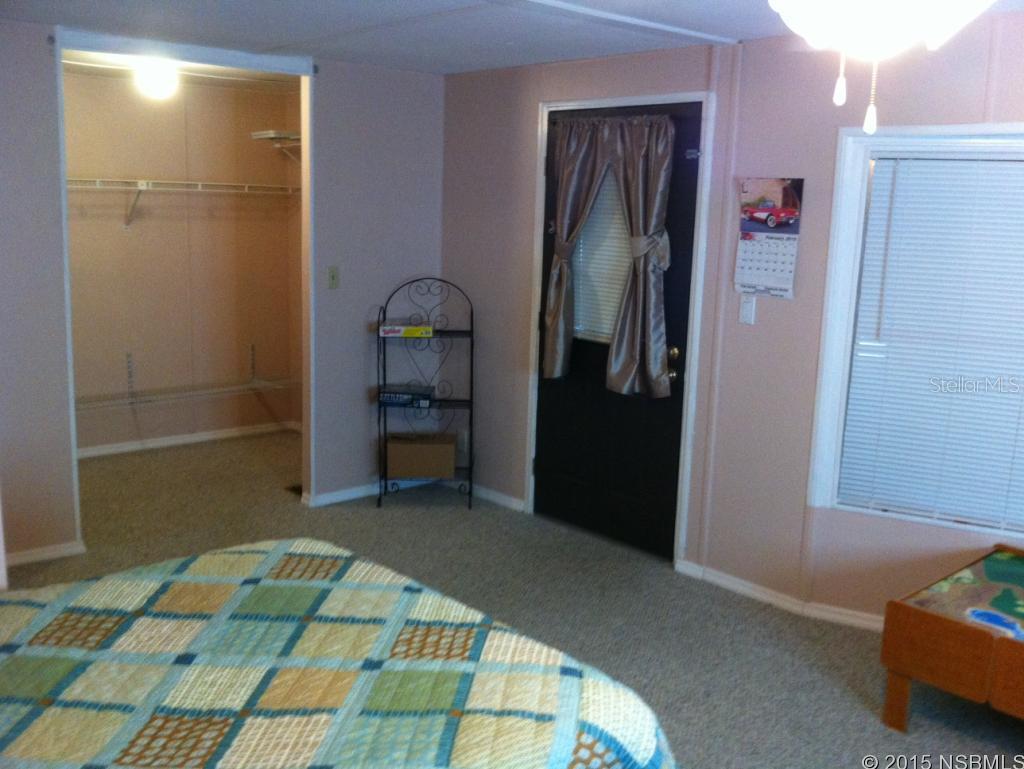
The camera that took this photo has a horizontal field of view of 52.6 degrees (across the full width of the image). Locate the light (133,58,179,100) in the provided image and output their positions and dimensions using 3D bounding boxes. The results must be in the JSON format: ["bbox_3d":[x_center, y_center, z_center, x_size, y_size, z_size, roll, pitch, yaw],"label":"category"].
[{"bbox_3d":[-1.766,-1.509,5.128,0.185,0.190,0.185,-7,14,-41],"label":"light"}]

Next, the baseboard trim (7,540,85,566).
[{"bbox_3d":[-1.943,0.703,4.307,0.336,0.060,0.015,-7,14,-41],"label":"baseboard trim"}]

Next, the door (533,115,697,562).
[{"bbox_3d":[0.451,-0.246,4.652,0.050,1.935,0.881,-7,14,-41],"label":"door"}]

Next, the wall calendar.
[{"bbox_3d":[0.969,-0.556,3.931,0.012,0.440,0.276,-7,14,-41],"label":"wall calendar"}]

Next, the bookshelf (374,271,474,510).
[{"bbox_3d":[-0.417,0.045,5.165,0.455,1.129,0.225,1,10,-1],"label":"bookshelf"}]

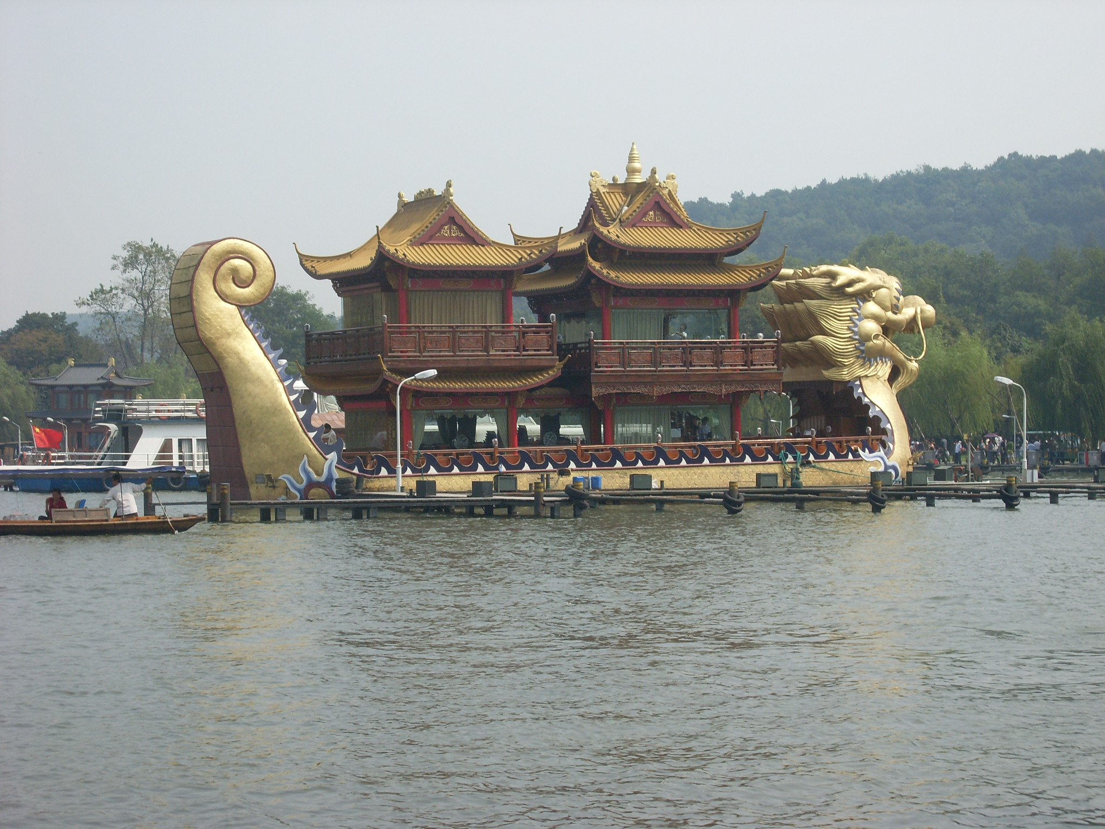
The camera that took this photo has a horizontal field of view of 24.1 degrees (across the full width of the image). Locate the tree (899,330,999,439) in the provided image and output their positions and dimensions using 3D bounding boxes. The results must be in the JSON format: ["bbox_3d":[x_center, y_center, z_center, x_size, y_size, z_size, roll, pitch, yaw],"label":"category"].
[{"bbox_3d":[29.000,-1.400,188.000,7.300,9.700,7.300,0,-1,0],"label":"tree"}]

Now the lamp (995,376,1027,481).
[{"bbox_3d":[14.200,0.450,80.000,1.050,3.280,0.300,0,-1,-9],"label":"lamp"}]

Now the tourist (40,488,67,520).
[{"bbox_3d":[-9.840,1.850,51.000,0.600,0.800,0.500,1,-1,-41],"label":"tourist"}]

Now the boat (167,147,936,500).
[{"bbox_3d":[1.030,-2.550,75.200,24.600,10.800,6.400,1,-1,-27],"label":"boat"}]

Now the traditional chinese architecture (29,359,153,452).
[{"bbox_3d":[-43.700,-0.570,245.000,9.600,9.600,7.500,0,-1,24],"label":"traditional chinese architecture"}]

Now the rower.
[{"bbox_3d":[-8.400,1.680,51.000,0.900,1.050,0.650,1,-1,-30],"label":"rower"}]

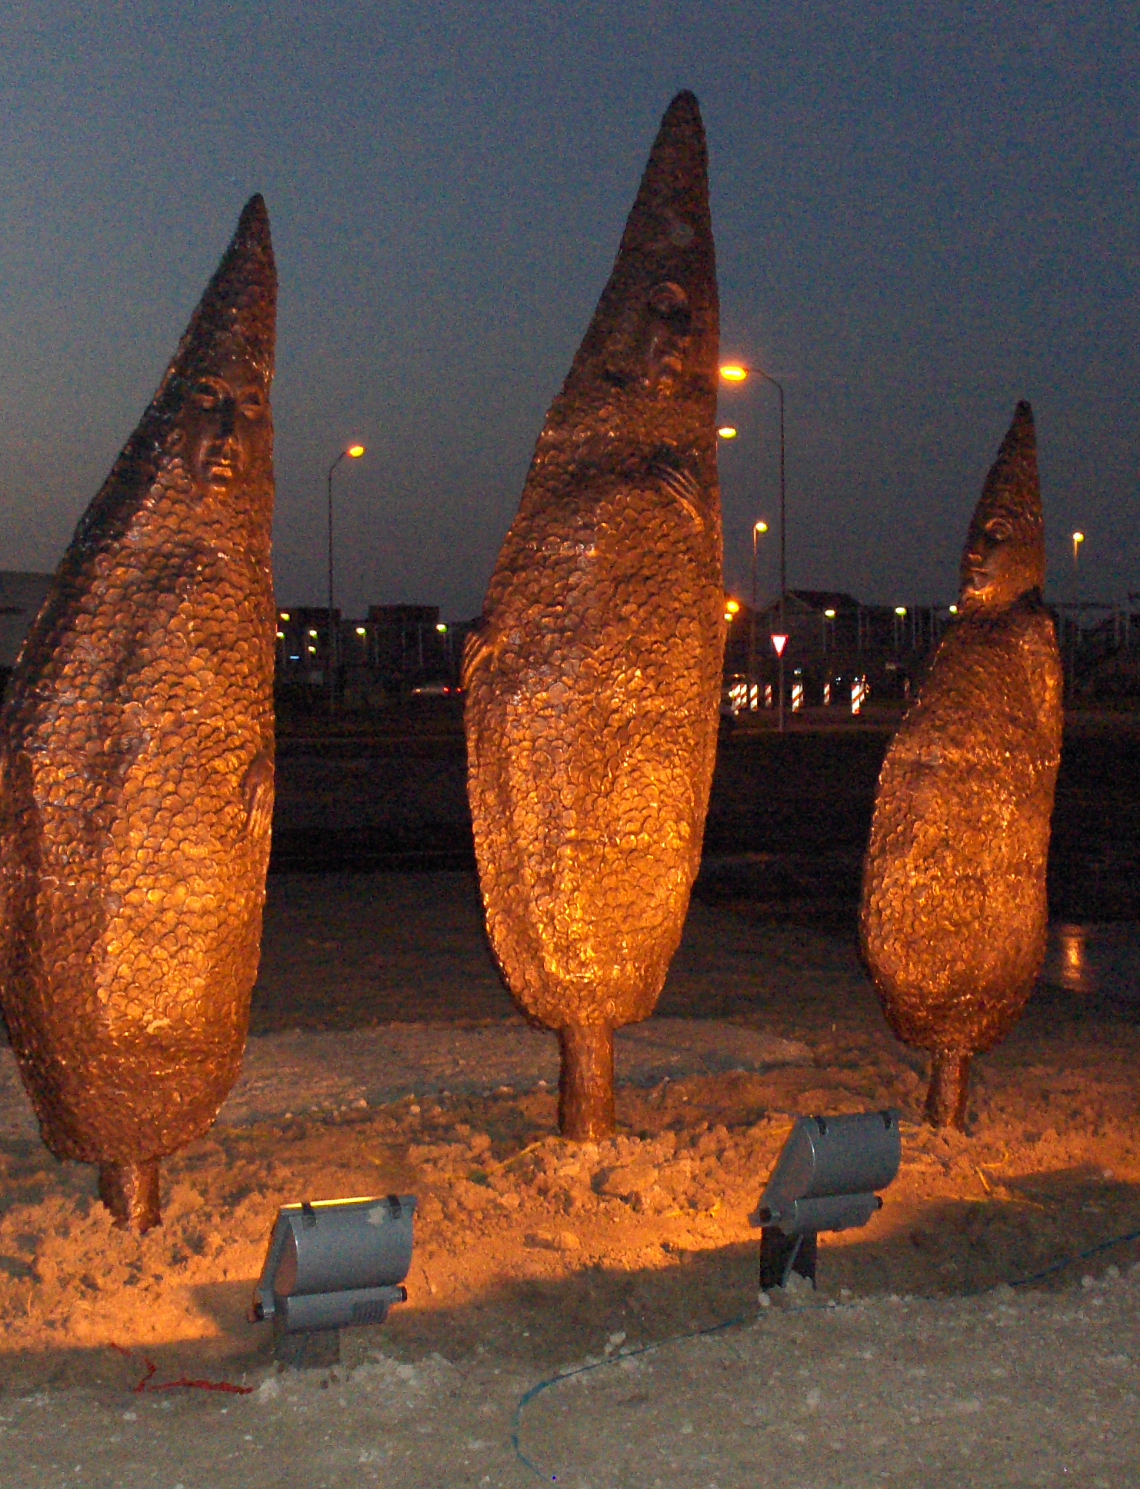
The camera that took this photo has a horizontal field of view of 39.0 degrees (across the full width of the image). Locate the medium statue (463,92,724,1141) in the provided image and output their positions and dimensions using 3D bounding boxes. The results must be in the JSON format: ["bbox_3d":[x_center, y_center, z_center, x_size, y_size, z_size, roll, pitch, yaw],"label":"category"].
[{"bbox_3d":[0.080,-0.410,5.488,0.830,3.570,0.680,-1,2,-18],"label":"medium statue"}]

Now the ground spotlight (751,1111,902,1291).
[{"bbox_3d":[0.689,1.228,4.331,0.300,0.488,0.280,-1,2,-23],"label":"ground spotlight"}]

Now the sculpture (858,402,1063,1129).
[{"bbox_3d":[1.374,0.085,5.658,0.660,2.554,0.560,2,3,35],"label":"sculpture"}]

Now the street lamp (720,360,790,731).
[{"bbox_3d":[5.503,-5.849,47.808,1.800,10.916,0.350,0,2,0],"label":"street lamp"}]

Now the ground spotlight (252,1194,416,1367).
[{"bbox_3d":[-0.563,1.283,3.853,0.310,0.420,0.280,-1,2,-22],"label":"ground spotlight"}]

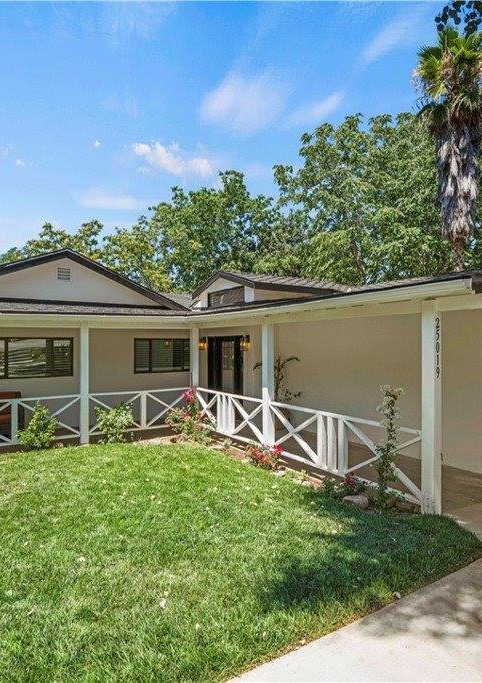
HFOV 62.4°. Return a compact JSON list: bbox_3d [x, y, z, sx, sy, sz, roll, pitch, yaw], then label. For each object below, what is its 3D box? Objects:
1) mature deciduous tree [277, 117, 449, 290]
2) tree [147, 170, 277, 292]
[{"bbox_3d":[6.610,-5.230,21.500,9.720,14.370,9.420,0,0,0],"label":"mature deciduous tree"},{"bbox_3d":[-1.720,-4.210,24.000,8.220,12.310,7.980,0,0,0],"label":"tree"}]

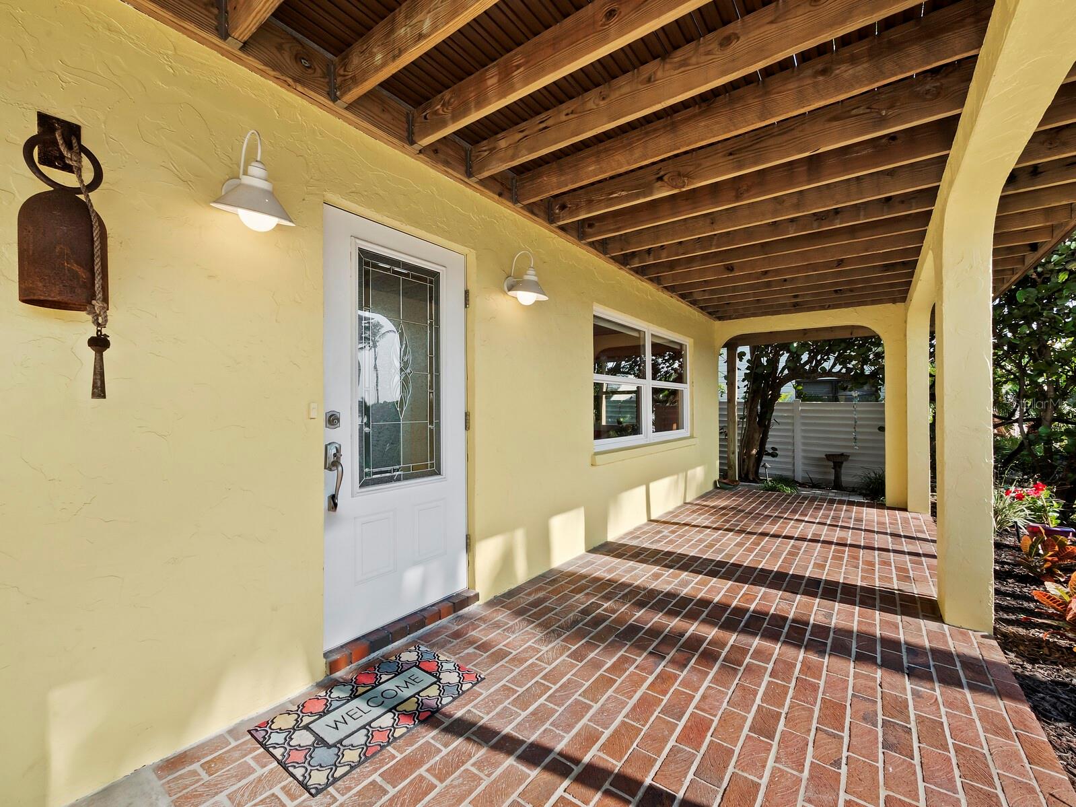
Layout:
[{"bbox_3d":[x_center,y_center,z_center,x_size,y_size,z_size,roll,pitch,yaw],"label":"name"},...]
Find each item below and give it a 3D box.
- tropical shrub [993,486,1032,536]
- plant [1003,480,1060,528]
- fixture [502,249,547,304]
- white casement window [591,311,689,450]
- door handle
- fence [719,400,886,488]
[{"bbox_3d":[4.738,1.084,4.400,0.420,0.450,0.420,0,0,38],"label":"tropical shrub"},{"bbox_3d":[4.774,0.978,4.200,0.400,0.410,0.400,0,0,38],"label":"plant"},{"bbox_3d":[-0.075,-0.831,2.846,0.295,0.390,0.267,0,0,38],"label":"fixture"},{"bbox_3d":[1.214,-0.189,4.874,0.090,1.275,2.570,0,0,38],"label":"white casement window"},{"bbox_3d":[-0.953,0.351,2.060,0.070,0.325,0.073,0,0,38],"label":"door handle"},{"bbox_3d":[4.455,0.677,7.380,2.700,1.380,0.090,0,0,38],"label":"fence"}]

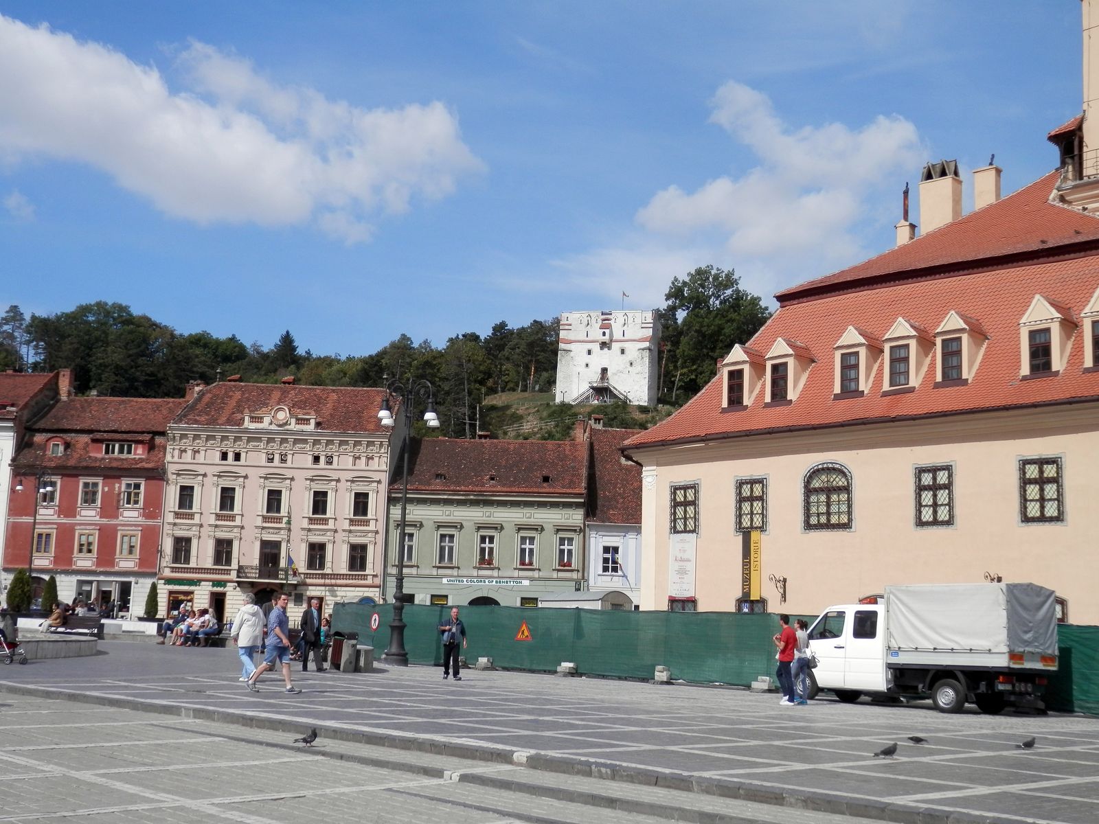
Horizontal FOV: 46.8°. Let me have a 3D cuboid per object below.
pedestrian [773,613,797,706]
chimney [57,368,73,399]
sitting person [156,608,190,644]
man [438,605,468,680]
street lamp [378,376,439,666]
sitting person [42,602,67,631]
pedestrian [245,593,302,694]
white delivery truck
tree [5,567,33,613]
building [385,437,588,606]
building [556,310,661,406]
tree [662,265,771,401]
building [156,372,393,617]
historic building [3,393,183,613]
[{"bbox_3d":[4.698,4.942,25.313,0.420,1.790,0.460,-6,-12,37],"label":"pedestrian"},{"bbox_3d":[-33.716,-1.945,88.500,0.850,2.200,0.800,2,-10,0],"label":"chimney"},{"bbox_3d":[-13.178,7.506,44.451,0.950,1.260,0.600,10,-13,-39],"label":"sitting person"},{"bbox_3d":[-2.391,5.702,31.292,0.660,1.770,0.450,2,-10,-4],"label":"man"},{"bbox_3d":[-4.346,3.148,37.626,1.750,8.551,1.750,2,-10,0],"label":"street lamp"},{"bbox_3d":[-18.911,7.885,48.393,0.850,1.260,0.550,9,-12,-36],"label":"sitting person"},{"bbox_3d":[-4.929,4.127,22.607,0.900,1.760,0.520,-2,-10,20],"label":"pedestrian"},{"bbox_3d":[7.726,5.064,27.492,2.069,2.620,5.812,11,-14,-41],"label":"white delivery truck"},{"bbox_3d":[-21.792,7.326,52.155,1.080,1.800,1.080,2,-10,0],"label":"tree"},{"bbox_3d":[-4.119,9.018,92.310,13.460,14.000,11.000,1,-10,2],"label":"building"},{"bbox_3d":[12.470,-9.568,264.373,18.600,19.253,16.000,0,-10,11],"label":"building"},{"bbox_3d":[34.778,-16.361,264.476,21.500,27.500,20.000,2,-10,0],"label":"tree"},{"bbox_3d":[-17.967,6.859,89.066,14.590,17.606,14.000,2,-10,-2],"label":"building"},{"bbox_3d":[-31.560,7.048,93.155,10.740,16.450,12.000,1,-10,2],"label":"historic building"}]

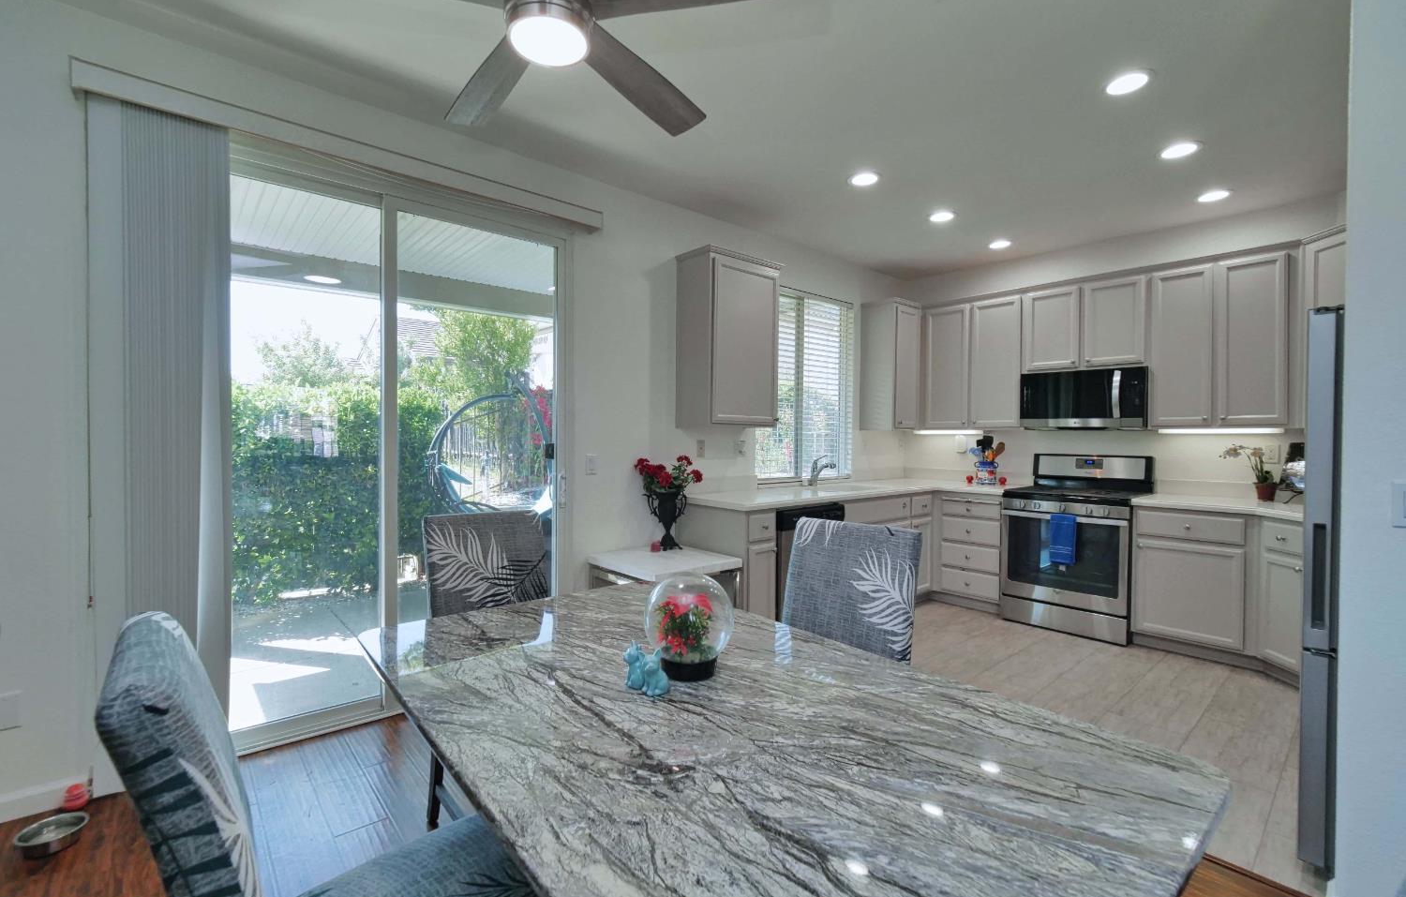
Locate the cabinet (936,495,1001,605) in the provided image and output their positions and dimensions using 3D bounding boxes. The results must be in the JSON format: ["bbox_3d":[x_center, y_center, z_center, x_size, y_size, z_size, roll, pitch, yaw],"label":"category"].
[{"bbox_3d":[2.289,0.774,4.589,0.610,0.850,0.535,-1,1,-40],"label":"cabinet"}]

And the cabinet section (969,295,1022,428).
[{"bbox_3d":[2.429,-0.669,4.620,0.320,1.006,0.385,0,1,-45],"label":"cabinet section"}]

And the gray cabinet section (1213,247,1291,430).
[{"bbox_3d":[3.455,-0.650,3.582,0.320,1.015,0.323,0,1,-45],"label":"gray cabinet section"}]

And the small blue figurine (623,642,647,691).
[{"bbox_3d":[-0.153,0.475,1.268,0.056,0.103,0.046,0,1,6],"label":"small blue figurine"}]

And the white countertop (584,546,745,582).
[{"bbox_3d":[-0.209,0.633,3.197,0.616,0.042,0.633,0,1,-39],"label":"white countertop"}]

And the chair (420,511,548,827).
[{"bbox_3d":[-0.631,0.758,1.946,0.470,1.030,0.600,-1,1,-40],"label":"chair"}]

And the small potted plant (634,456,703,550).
[{"bbox_3d":[-0.209,0.338,3.440,0.420,0.570,0.360,0,1,0],"label":"small potted plant"}]

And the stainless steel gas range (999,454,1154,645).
[{"bbox_3d":[2.672,0.649,4.053,0.700,1.180,0.759,-1,1,-40],"label":"stainless steel gas range"}]

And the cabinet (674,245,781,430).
[{"bbox_3d":[0.174,-0.682,3.763,0.617,1.090,0.340,-1,1,-40],"label":"cabinet"}]

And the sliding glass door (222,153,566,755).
[{"bbox_3d":[-1.449,0.030,2.689,1.750,2.425,0.110,-1,1,-40],"label":"sliding glass door"}]

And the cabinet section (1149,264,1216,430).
[{"bbox_3d":[3.224,-0.654,3.815,0.320,1.014,0.321,0,1,-45],"label":"cabinet section"}]

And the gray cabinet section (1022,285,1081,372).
[{"bbox_3d":[2.701,-0.874,4.344,0.320,0.582,0.378,0,1,-45],"label":"gray cabinet section"}]

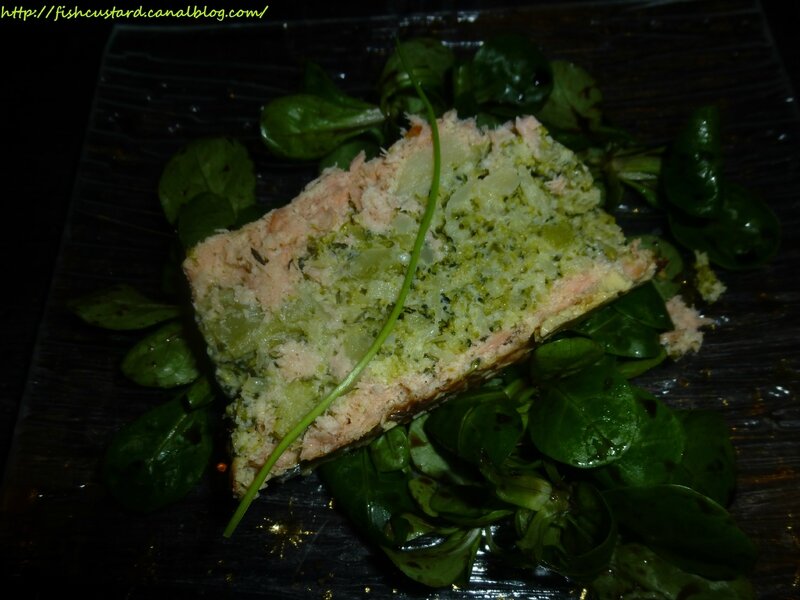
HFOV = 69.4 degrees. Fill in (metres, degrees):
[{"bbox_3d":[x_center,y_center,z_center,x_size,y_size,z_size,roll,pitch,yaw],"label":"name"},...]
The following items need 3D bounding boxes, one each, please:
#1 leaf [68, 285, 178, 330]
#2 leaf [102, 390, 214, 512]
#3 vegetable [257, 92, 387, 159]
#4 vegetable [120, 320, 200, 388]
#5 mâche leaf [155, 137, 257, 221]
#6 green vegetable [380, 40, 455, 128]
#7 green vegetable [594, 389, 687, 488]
[{"bbox_3d":[-0.101,0.002,0.212,0.043,0.011,0.018,3,66,3],"label":"leaf"},{"bbox_3d":[-0.077,0.048,0.190,0.032,0.012,0.044,31,70,15],"label":"leaf"},{"bbox_3d":[-0.032,-0.073,0.240,0.051,0.014,0.034,-7,66,-1],"label":"vegetable"},{"bbox_3d":[-0.083,0.021,0.203,0.031,0.010,0.024,-16,66,-5],"label":"vegetable"},{"bbox_3d":[-0.077,-0.047,0.230,0.040,0.013,0.046,-24,67,-9],"label":"mâche leaf"},{"bbox_3d":[0.007,-0.094,0.246,0.030,0.015,0.049,7,66,5],"label":"green vegetable"},{"bbox_3d":[0.070,0.041,0.180,0.034,0.013,0.036,-39,70,-15],"label":"green vegetable"}]

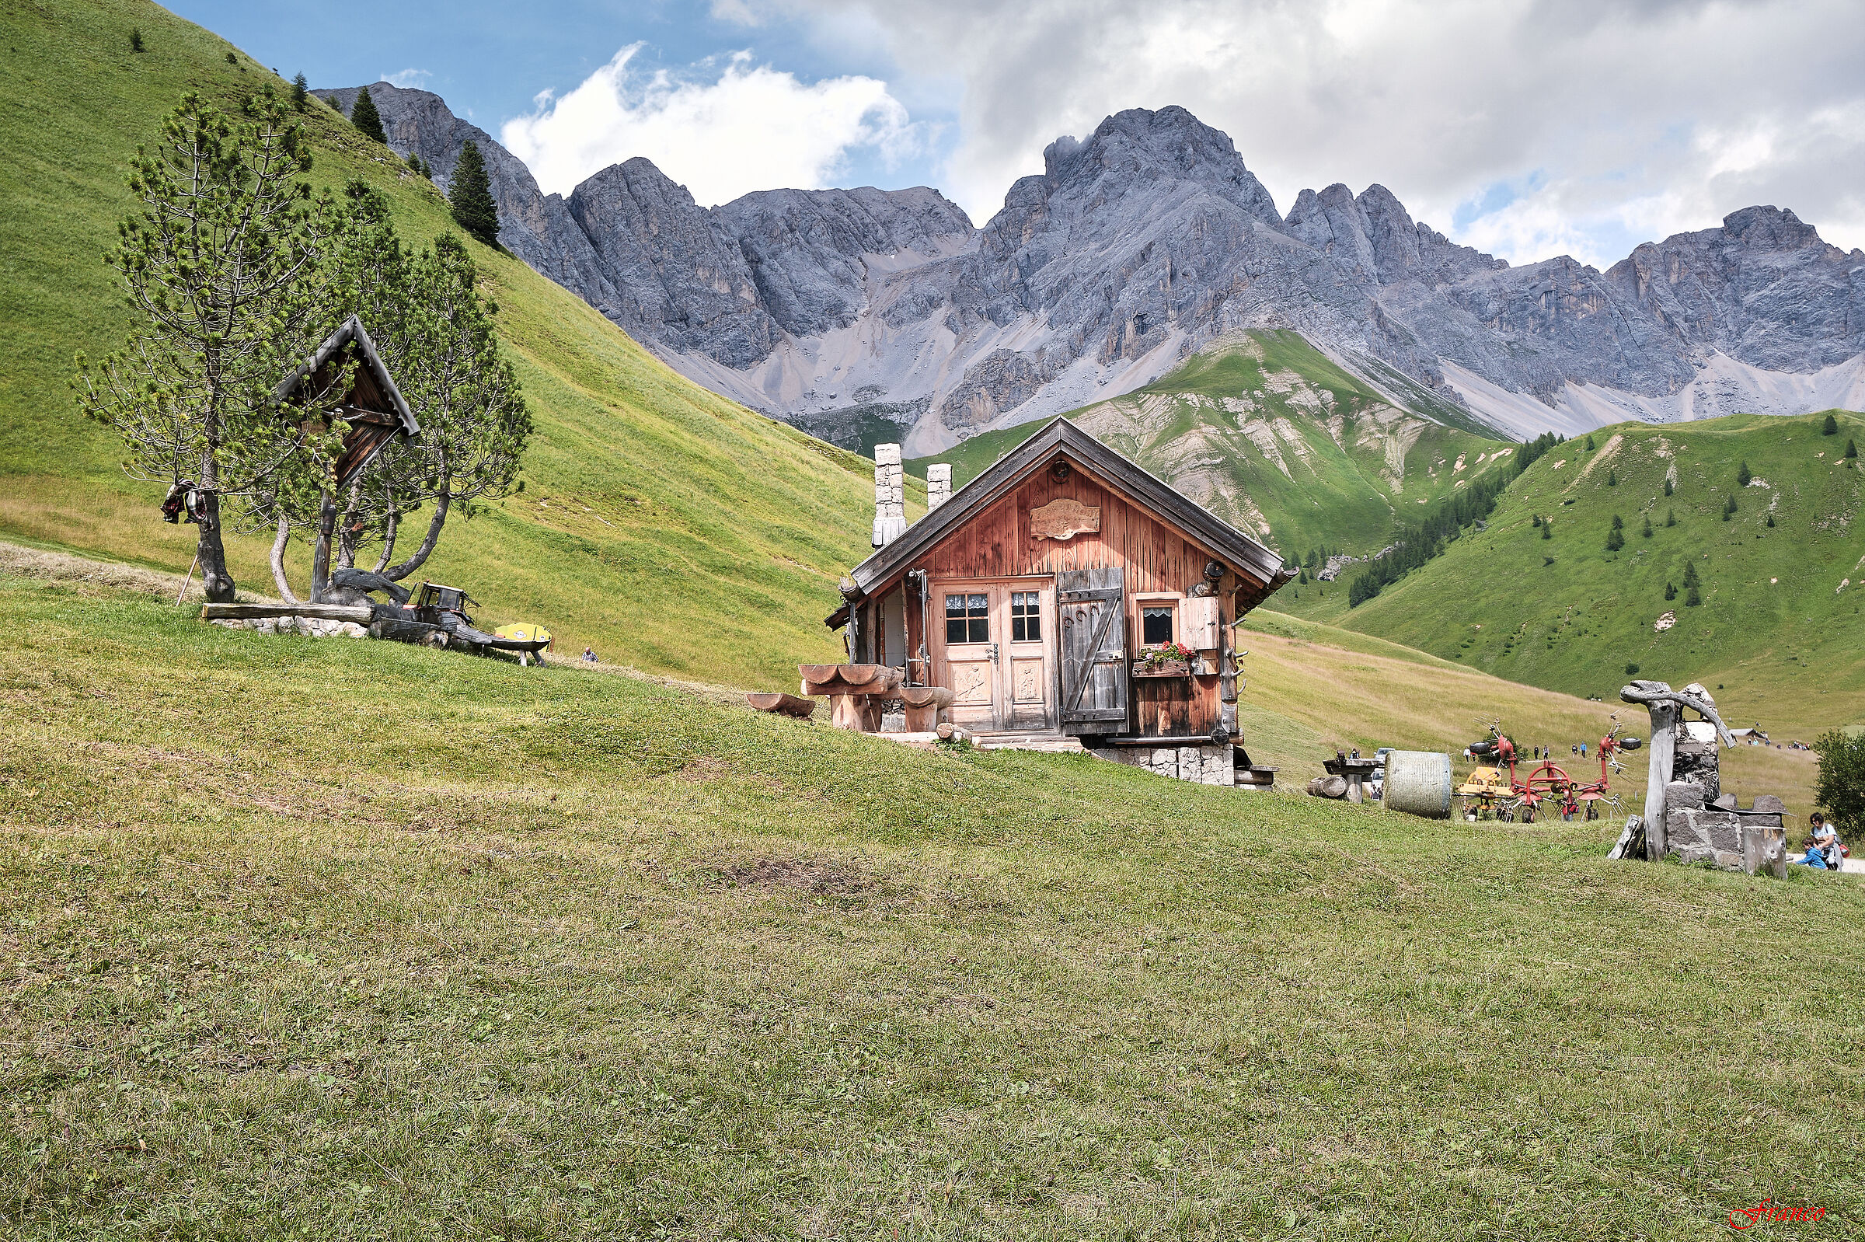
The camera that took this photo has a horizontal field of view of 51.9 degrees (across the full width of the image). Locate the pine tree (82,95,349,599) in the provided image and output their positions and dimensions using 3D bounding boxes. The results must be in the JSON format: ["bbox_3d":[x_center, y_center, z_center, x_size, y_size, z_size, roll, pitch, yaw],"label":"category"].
[{"bbox_3d":[-8.475,-3.260,22.500,3.000,5.950,2.900,0,-2,0],"label":"pine tree"}]

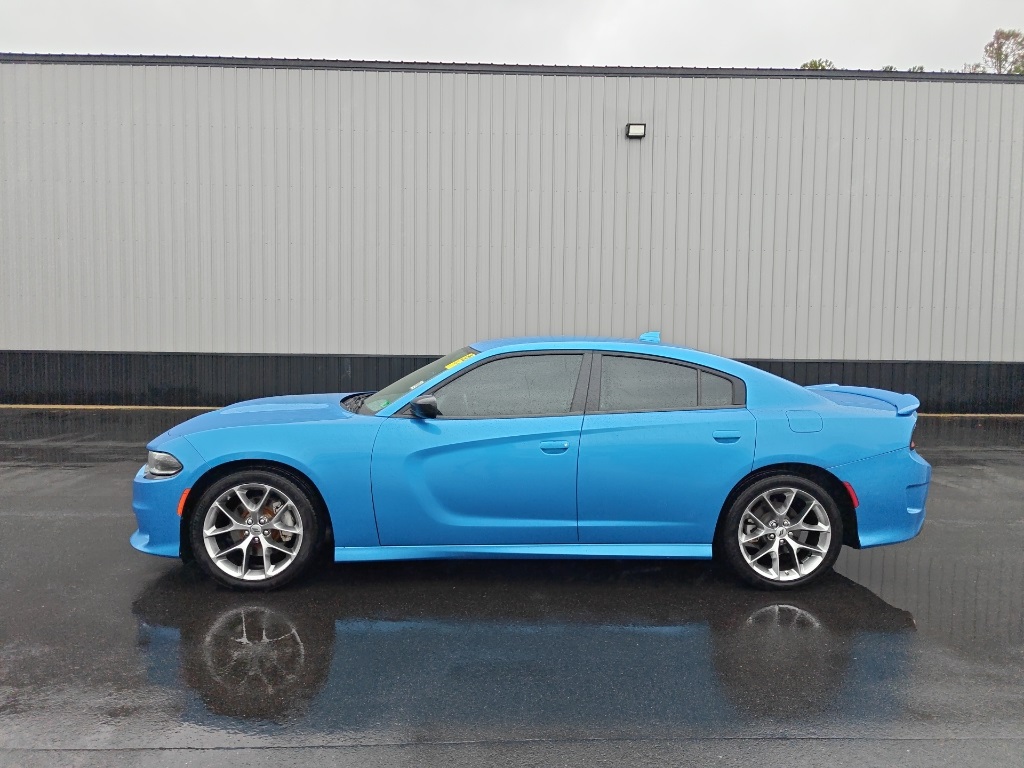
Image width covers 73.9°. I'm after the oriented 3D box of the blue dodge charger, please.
[{"bbox_3d":[0.079,0.419,4.810,5.040,1.480,1.930,1,3,-2],"label":"blue dodge charger"}]

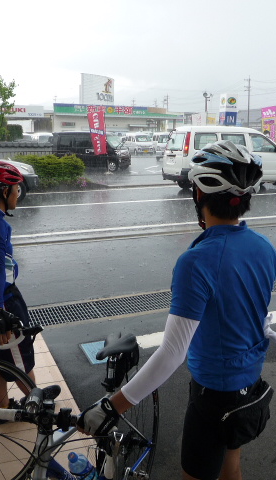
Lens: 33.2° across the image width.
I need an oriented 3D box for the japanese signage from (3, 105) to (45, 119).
[{"bbox_3d":[-12.910,-14.135,51.000,5.000,1.300,0.350,-7,13,-29],"label":"japanese signage"}]

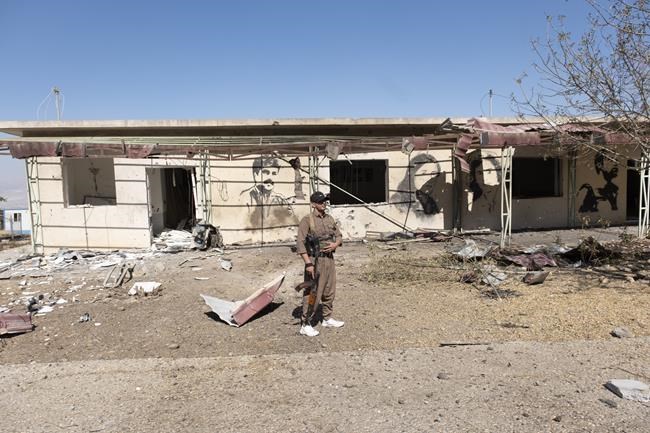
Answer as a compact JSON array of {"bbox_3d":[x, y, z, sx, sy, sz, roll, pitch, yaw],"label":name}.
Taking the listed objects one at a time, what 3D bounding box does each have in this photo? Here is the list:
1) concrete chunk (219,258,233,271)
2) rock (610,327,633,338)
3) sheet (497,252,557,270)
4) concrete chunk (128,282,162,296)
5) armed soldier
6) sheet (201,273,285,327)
[{"bbox_3d":[-2.078,1.056,9.134,0.270,0.210,0.220,-1,5,0],"label":"concrete chunk"},{"bbox_3d":[3.563,1.387,5.224,0.230,0.100,0.170,2,5,24],"label":"rock"},{"bbox_3d":[4.347,0.953,9.351,1.150,0.250,0.680,1,5,17],"label":"sheet"},{"bbox_3d":[-3.065,1.245,7.378,0.520,0.150,0.300,-1,5,0],"label":"concrete chunk"},{"bbox_3d":[-0.063,0.573,5.429,0.540,1.760,0.450,-3,6,-30],"label":"armed soldier"},{"bbox_3d":[-1.172,1.150,6.208,0.760,0.500,1.020,3,6,34],"label":"sheet"}]

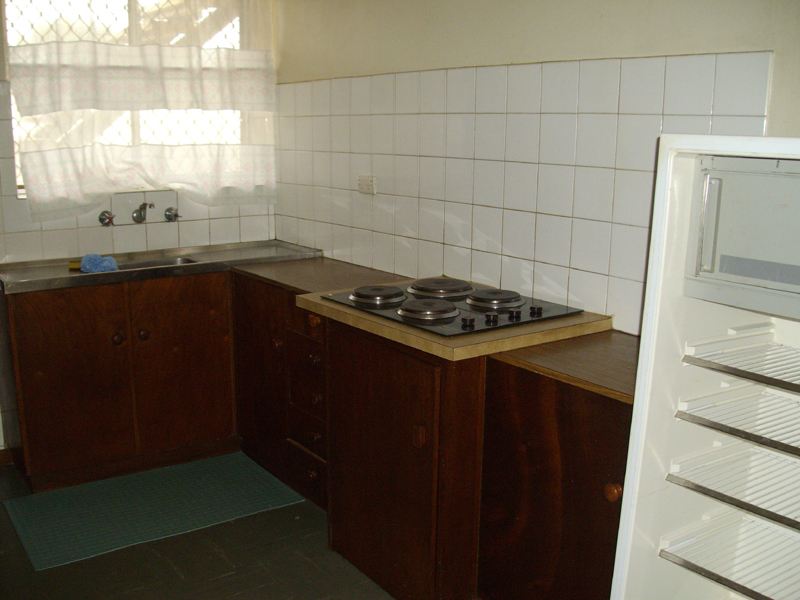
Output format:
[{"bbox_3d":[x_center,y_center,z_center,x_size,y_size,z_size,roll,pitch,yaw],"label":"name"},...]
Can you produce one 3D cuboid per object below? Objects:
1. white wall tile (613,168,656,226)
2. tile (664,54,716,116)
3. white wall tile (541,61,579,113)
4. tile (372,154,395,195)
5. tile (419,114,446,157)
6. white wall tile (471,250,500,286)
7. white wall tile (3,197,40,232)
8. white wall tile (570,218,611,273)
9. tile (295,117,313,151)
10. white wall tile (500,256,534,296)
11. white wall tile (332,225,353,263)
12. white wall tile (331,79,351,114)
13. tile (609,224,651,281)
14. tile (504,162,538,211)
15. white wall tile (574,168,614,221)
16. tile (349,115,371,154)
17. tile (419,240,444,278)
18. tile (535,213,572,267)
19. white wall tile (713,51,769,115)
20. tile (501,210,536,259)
[{"bbox_3d":[0.655,-0.283,2.300,0.008,0.151,0.151,-8,15,-36],"label":"white wall tile"},{"bbox_3d":[0.716,-0.529,2.052,0.010,0.148,0.148,-8,14,-35],"label":"tile"},{"bbox_3d":[0.477,-0.631,2.477,0.008,0.151,0.151,-8,15,-36],"label":"white wall tile"},{"bbox_3d":[-0.063,-0.500,3.312,0.010,0.152,0.152,-8,14,-35],"label":"tile"},{"bbox_3d":[0.117,-0.572,2.901,0.010,0.148,0.148,-8,14,-35],"label":"tile"},{"bbox_3d":[0.289,-0.090,2.801,0.010,0.145,0.150,-8,14,-35],"label":"white wall tile"},{"bbox_3d":[-1.471,-0.335,3.239,0.148,0.148,0.010,-8,14,-35],"label":"white wall tile"},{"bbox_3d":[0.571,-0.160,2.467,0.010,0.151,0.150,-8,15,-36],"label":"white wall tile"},{"bbox_3d":[-0.422,-0.743,3.708,0.008,0.151,0.151,-8,15,-36],"label":"tile"},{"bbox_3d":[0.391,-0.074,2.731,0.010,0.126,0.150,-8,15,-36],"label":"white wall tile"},{"bbox_3d":[-0.250,-0.248,3.623,0.010,0.152,0.152,-8,14,-35],"label":"white wall tile"},{"bbox_3d":[-0.240,-0.839,3.437,0.008,0.151,0.151,-8,15,-36],"label":"white wall tile"},{"bbox_3d":[0.660,-0.134,2.348,0.010,0.151,0.150,-8,15,-36],"label":"tile"},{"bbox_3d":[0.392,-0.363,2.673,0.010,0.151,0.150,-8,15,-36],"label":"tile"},{"bbox_3d":[0.567,-0.309,2.419,0.008,0.151,0.151,-8,15,-36],"label":"white wall tile"},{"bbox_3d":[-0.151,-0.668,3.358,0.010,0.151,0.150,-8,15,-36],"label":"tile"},{"bbox_3d":[0.110,-0.139,3.040,0.010,0.150,0.150,-8,14,-35],"label":"tile"},{"bbox_3d":[0.485,-0.188,2.603,0.010,0.152,0.152,-8,14,-35],"label":"tile"},{"bbox_3d":[0.828,-0.521,2.014,0.010,0.152,0.152,-8,14,-35],"label":"white wall tile"},{"bbox_3d":[0.380,-0.210,2.652,0.010,0.150,0.150,-8,14,-35],"label":"tile"}]

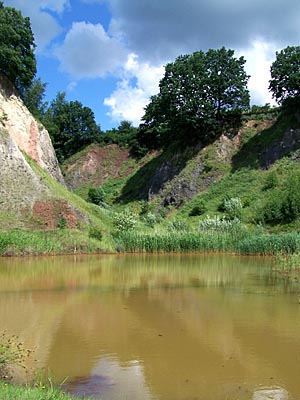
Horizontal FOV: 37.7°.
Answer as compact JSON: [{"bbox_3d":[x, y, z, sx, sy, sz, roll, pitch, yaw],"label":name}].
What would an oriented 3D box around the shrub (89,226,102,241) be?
[{"bbox_3d":[-5.210,3.200,42.000,1.330,1.330,1.300,0,-4,0],"label":"shrub"}]

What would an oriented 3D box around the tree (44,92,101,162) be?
[{"bbox_3d":[-16.240,-15.190,92.000,11.520,14.400,11.000,0,-4,0],"label":"tree"}]

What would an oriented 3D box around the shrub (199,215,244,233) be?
[{"bbox_3d":[7.550,2.680,47.000,4.670,2.230,2.500,0,-4,0],"label":"shrub"}]

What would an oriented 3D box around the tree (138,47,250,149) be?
[{"bbox_3d":[7.600,-17.510,75.000,18.560,16.900,15.000,0,-4,0],"label":"tree"}]

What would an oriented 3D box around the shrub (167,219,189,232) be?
[{"bbox_3d":[3.010,2.900,48.000,2.390,1.740,1.900,0,-4,0],"label":"shrub"}]

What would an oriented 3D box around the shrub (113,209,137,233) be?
[{"bbox_3d":[-2.730,2.350,47.000,2.550,2.870,2.500,0,-4,0],"label":"shrub"}]

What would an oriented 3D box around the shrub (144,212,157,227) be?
[{"bbox_3d":[0.060,2.410,53.000,1.440,1.800,1.500,0,-4,0],"label":"shrub"}]

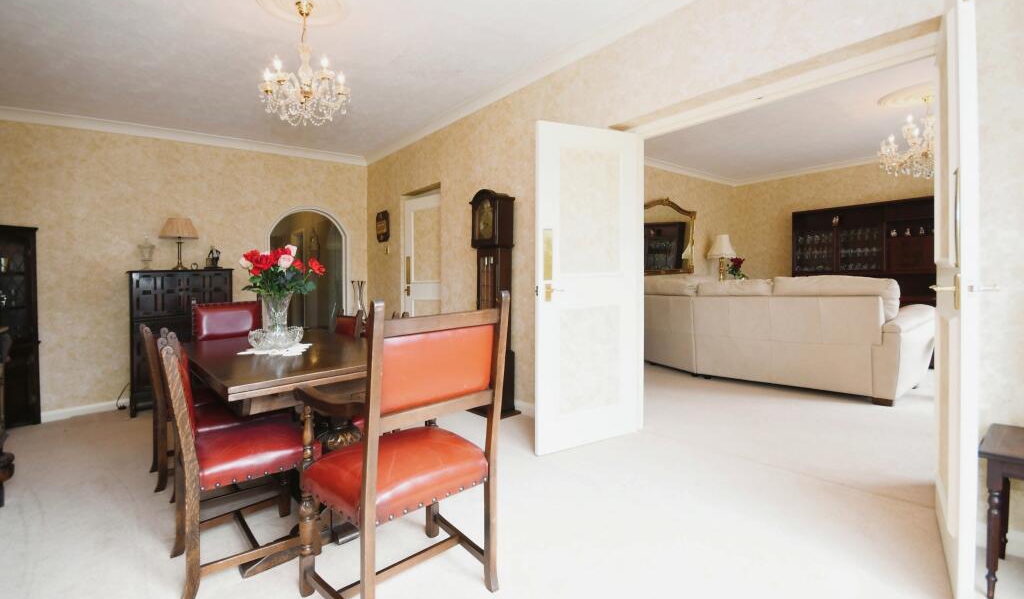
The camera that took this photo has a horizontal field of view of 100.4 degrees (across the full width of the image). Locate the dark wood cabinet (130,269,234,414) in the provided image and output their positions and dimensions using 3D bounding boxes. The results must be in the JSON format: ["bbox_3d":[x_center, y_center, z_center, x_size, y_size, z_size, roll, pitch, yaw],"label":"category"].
[{"bbox_3d":[-2.930,0.340,3.810,0.730,1.170,0.420,-3,3,-41],"label":"dark wood cabinet"}]

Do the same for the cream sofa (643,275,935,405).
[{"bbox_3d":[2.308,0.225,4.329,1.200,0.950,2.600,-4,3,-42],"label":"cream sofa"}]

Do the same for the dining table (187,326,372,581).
[{"bbox_3d":[-1.000,0.600,1.990,1.350,0.750,0.820,1,3,44],"label":"dining table"}]

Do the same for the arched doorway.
[{"bbox_3d":[-2.423,-0.095,5.080,0.920,1.980,0.150,-4,3,-42],"label":"arched doorway"}]

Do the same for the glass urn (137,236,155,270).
[{"bbox_3d":[-3.319,-0.417,3.870,0.125,0.308,0.125,-3,3,-42],"label":"glass urn"}]

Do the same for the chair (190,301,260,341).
[{"bbox_3d":[-1.930,0.475,3.020,0.530,1.000,0.540,-3,3,-45],"label":"chair"}]

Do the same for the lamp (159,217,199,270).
[{"bbox_3d":[-2.990,-0.500,3.830,0.290,0.485,0.290,-3,3,-41],"label":"lamp"}]

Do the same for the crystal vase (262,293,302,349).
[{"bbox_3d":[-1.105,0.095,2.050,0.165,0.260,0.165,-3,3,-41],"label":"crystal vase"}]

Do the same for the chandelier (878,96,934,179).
[{"bbox_3d":[3.816,-1.472,3.900,0.680,0.750,0.680,-4,3,-42],"label":"chandelier"}]

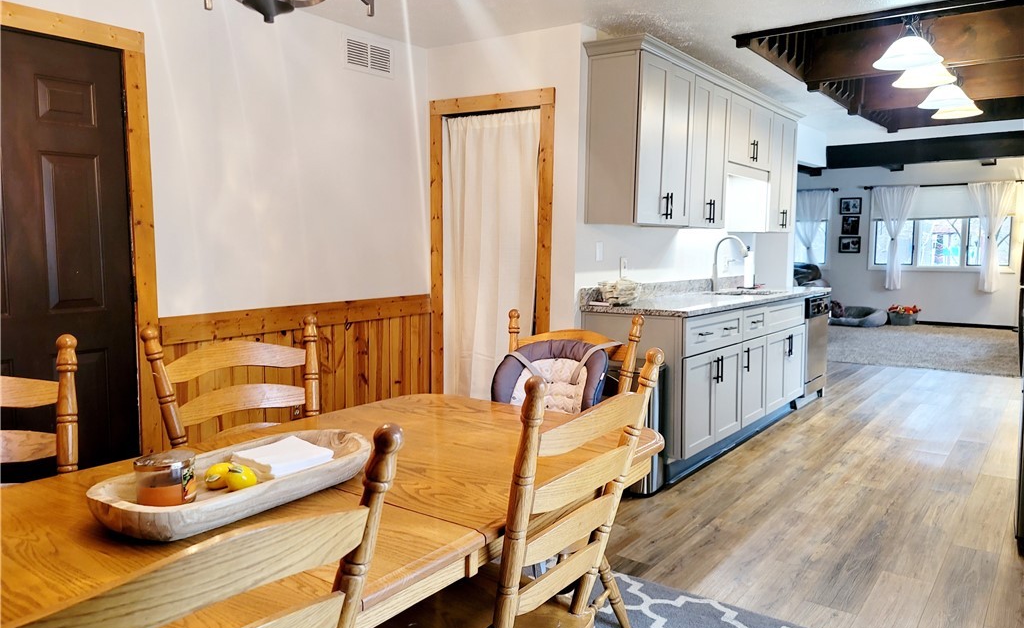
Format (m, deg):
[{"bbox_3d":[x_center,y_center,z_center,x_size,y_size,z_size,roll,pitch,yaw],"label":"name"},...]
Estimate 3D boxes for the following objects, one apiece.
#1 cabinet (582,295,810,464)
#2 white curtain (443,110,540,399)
[{"bbox_3d":[1.306,0.325,4.966,0.654,0.800,2.229,5,7,37],"label":"cabinet"},{"bbox_3d":[-0.118,-0.213,4.631,0.749,2.010,0.080,5,7,37],"label":"white curtain"}]

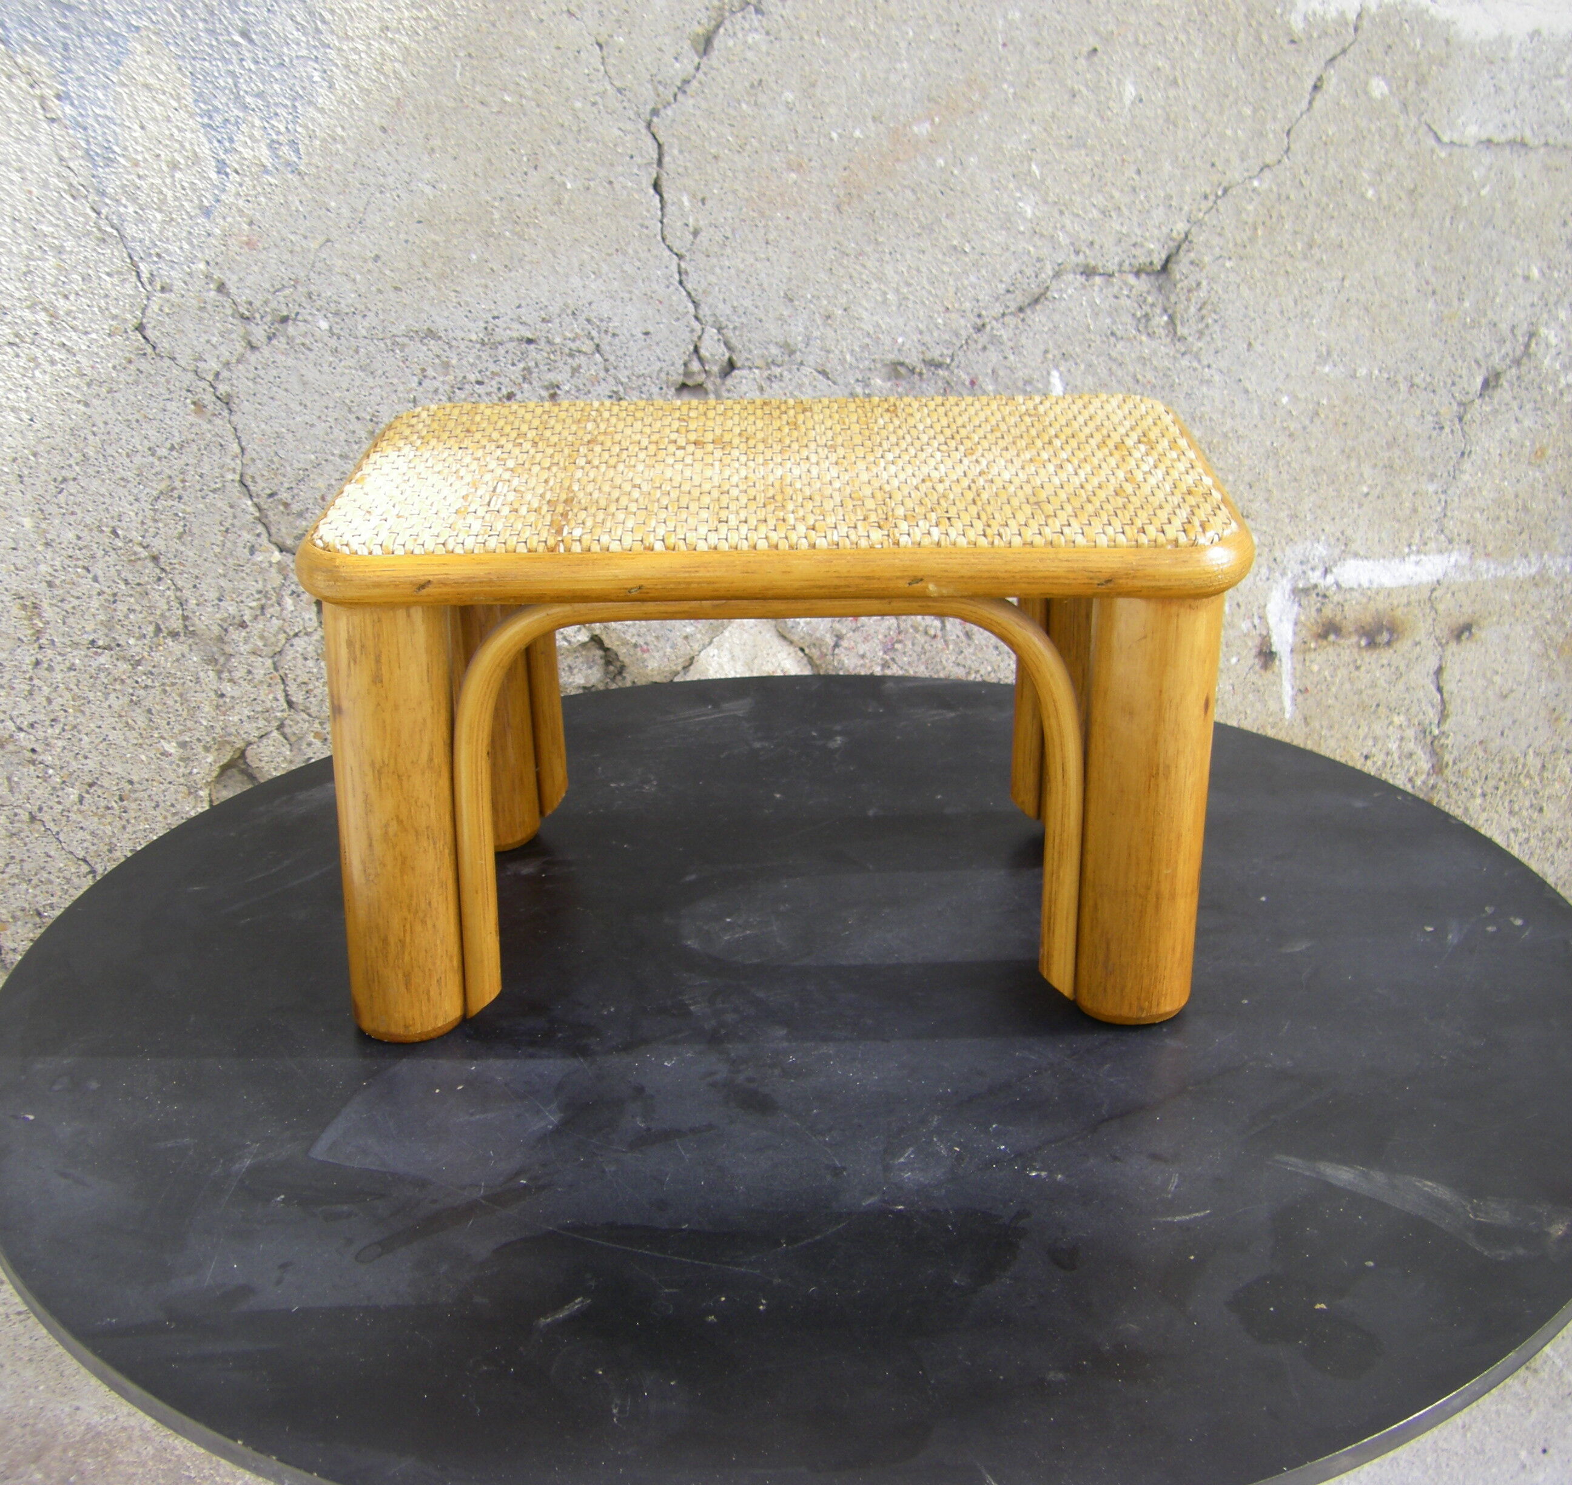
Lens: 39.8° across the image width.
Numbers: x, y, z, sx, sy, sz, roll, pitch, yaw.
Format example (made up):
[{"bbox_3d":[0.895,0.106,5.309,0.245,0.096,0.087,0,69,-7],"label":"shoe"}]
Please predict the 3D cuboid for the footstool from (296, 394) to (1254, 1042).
[{"bbox_3d":[-0.003,-0.021,1.008,0.390,0.221,0.260,0,23,2],"label":"footstool"}]

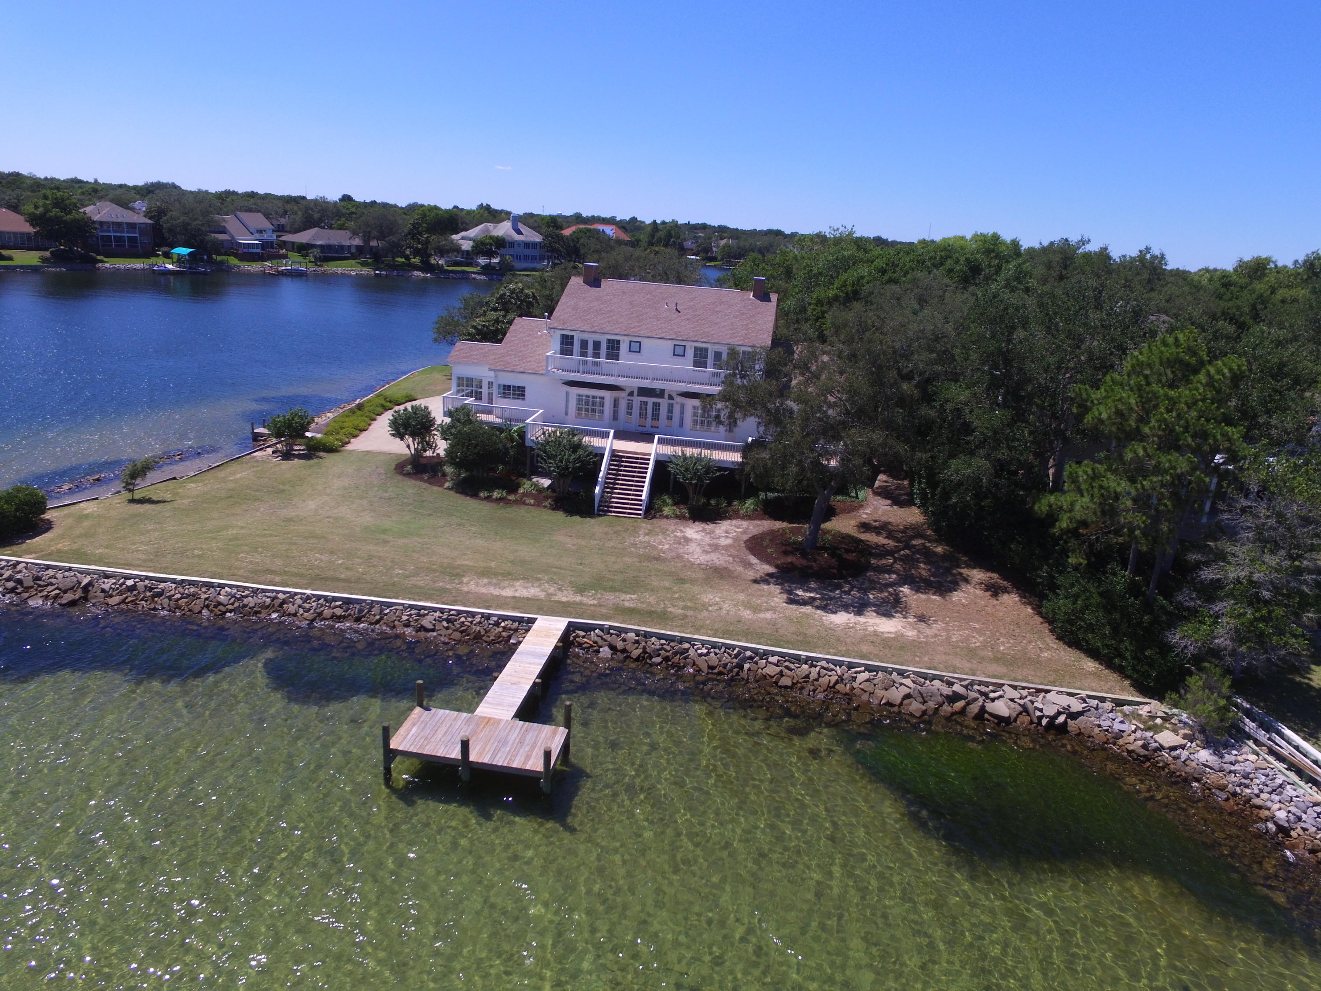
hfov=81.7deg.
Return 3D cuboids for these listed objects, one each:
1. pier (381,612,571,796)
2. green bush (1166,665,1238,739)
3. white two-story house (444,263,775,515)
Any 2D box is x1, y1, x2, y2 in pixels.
[{"bbox_3d":[-4.958,6.361,26.011,5.200,1.950,8.850,6,20,7],"label":"pier"},{"bbox_3d":[18.500,7.072,26.083,2.050,2.100,2.000,6,20,7],"label":"green bush"},{"bbox_3d":[-2.433,-7.673,47.750,23.000,12.300,17.500,6,20,7],"label":"white two-story house"}]

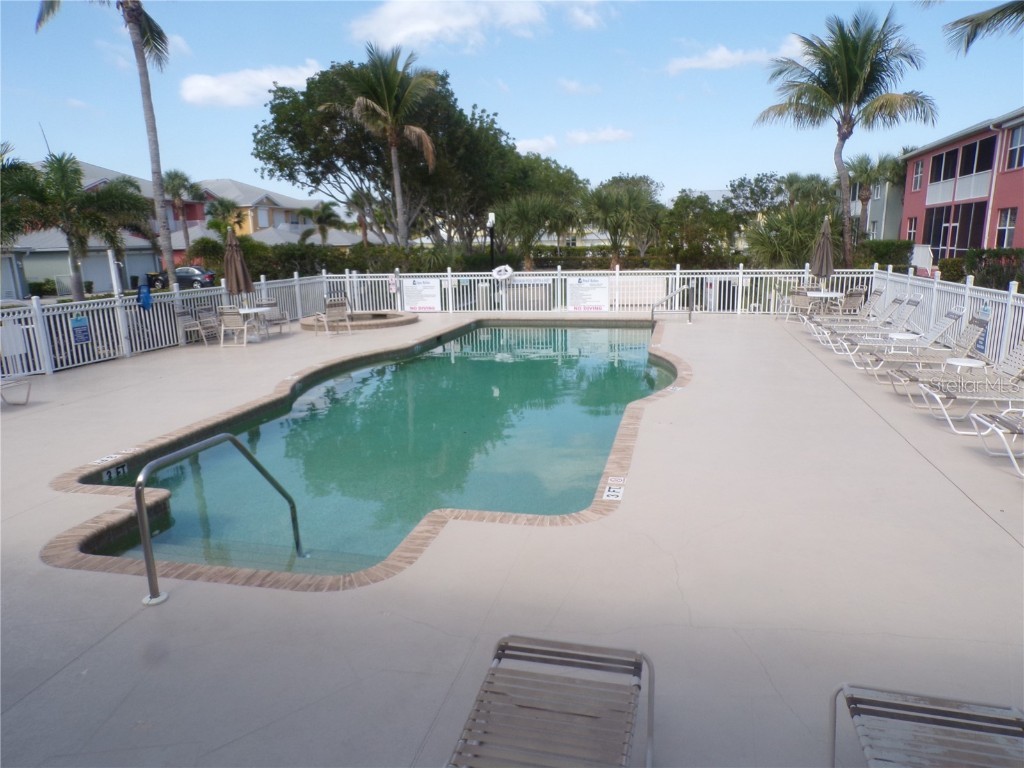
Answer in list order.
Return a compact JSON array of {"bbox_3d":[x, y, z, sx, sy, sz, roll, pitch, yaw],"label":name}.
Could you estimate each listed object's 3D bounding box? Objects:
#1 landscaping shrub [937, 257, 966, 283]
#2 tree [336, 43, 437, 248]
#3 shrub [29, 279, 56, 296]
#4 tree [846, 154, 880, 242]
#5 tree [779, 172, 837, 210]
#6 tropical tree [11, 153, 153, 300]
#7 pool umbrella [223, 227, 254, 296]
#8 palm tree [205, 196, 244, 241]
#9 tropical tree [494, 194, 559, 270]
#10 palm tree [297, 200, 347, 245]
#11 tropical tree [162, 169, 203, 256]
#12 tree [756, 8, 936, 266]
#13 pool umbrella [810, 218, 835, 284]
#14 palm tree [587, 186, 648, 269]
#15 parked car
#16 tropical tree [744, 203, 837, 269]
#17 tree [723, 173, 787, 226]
[{"bbox_3d":[17.652,-4.579,28.609,1.200,1.100,1.150,6,13,31],"label":"landscaping shrub"},{"bbox_3d":[-4.960,-8.402,28.910,4.192,10.251,4.192,-1,11,0],"label":"tree"},{"bbox_3d":[-26.110,-5.355,39.604,1.500,1.050,1.200,-8,14,-32],"label":"shrub"},{"bbox_3d":[17.216,-8.062,35.172,2.032,6.344,2.032,-1,11,0],"label":"tree"},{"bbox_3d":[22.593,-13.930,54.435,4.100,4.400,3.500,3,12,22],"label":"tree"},{"bbox_3d":[-10.504,-3.339,17.648,3.424,4.623,3.424,-1,11,0],"label":"tropical tree"},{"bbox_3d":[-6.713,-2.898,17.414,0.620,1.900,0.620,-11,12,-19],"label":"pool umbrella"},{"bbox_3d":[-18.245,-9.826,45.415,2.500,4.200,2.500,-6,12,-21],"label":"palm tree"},{"bbox_3d":[0.716,-6.222,31.902,2.942,4.613,2.942,-1,11,0],"label":"tropical tree"},{"bbox_3d":[-11.170,-8.797,42.415,3.100,4.200,3.000,-4,12,-14],"label":"palm tree"},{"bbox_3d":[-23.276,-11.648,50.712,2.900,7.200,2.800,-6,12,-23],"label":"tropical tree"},{"bbox_3d":[11.159,-7.534,24.046,5.988,9.585,5.988,-1,11,0],"label":"tree"},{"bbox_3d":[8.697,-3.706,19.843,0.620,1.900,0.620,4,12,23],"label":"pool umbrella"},{"bbox_3d":[6.197,-9.033,41.484,3.800,4.900,3.700,1,12,8],"label":"palm tree"},{"bbox_3d":[-21.407,-6.992,46.542,4.600,1.460,1.800,-1,11,2],"label":"parked car"},{"bbox_3d":[9.984,-4.729,25.605,3.295,3.529,3.295,-1,11,0],"label":"tropical tree"},{"bbox_3d":[13.268,-8.513,39.145,3.276,6.065,3.276,-1,11,0],"label":"tree"}]

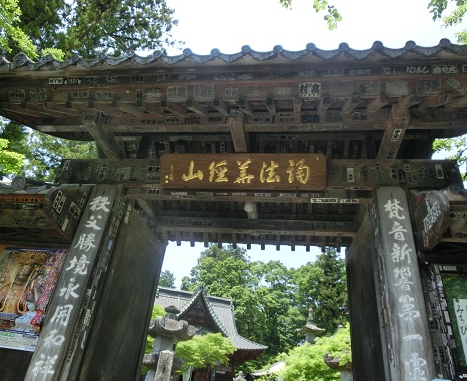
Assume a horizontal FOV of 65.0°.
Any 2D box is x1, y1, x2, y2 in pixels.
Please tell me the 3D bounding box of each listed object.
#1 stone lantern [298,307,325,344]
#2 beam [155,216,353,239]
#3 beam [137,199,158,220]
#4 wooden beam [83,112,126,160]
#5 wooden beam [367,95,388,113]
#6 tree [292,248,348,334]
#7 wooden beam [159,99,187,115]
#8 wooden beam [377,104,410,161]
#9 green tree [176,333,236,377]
[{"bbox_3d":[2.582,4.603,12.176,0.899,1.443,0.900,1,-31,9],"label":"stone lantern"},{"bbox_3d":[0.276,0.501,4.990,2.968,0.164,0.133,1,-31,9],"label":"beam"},{"bbox_3d":[-1.007,0.188,4.434,0.101,0.151,0.954,1,-31,9],"label":"beam"},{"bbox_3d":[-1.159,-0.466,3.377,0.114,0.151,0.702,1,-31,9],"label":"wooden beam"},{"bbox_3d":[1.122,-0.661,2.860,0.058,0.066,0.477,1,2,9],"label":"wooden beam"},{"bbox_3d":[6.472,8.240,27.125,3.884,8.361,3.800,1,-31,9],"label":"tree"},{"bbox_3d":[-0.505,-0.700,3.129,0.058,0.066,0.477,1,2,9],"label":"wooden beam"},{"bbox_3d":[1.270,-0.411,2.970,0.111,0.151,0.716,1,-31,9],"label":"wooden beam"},{"bbox_3d":[-0.623,3.844,8.386,1.374,1.082,1.300,1,-31,9],"label":"green tree"}]

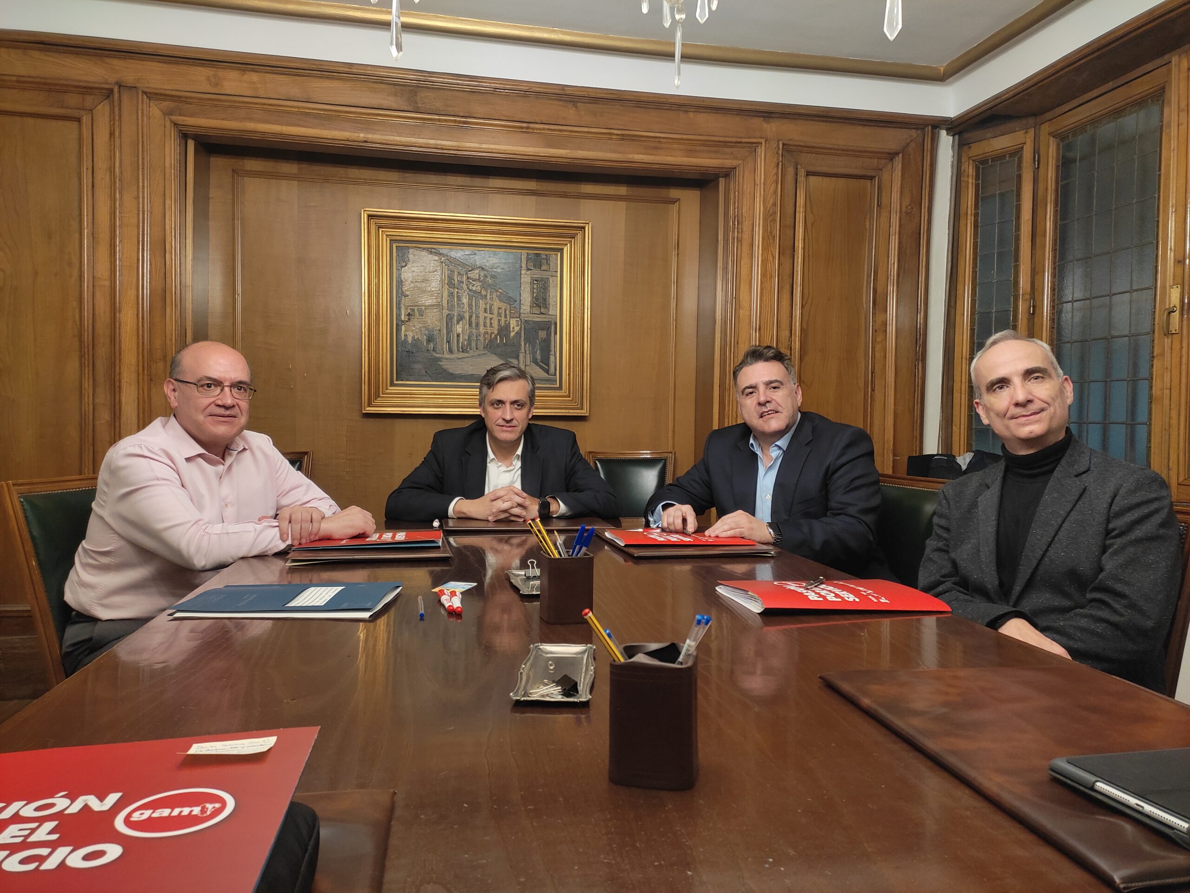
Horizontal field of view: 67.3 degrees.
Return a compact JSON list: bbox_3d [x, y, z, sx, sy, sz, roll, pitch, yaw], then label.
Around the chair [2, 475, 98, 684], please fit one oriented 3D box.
[{"bbox_3d":[-1.016,0.542,2.173,0.570,0.920,0.460,2,2,17],"label":"chair"}]

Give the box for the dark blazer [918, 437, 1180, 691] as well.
[{"bbox_3d":[0.849,0.273,1.726,0.560,0.590,0.480,3,3,44],"label":"dark blazer"}]

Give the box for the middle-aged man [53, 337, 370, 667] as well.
[{"bbox_3d":[-0.783,0.377,2.009,0.740,1.223,0.600,2,2,23],"label":"middle-aged man"}]

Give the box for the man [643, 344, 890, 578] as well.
[{"bbox_3d":[0.407,0.369,2.333,0.620,1.258,0.760,3,3,42],"label":"man"}]

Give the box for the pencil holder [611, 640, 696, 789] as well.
[{"bbox_3d":[0.051,0.232,0.776,0.070,0.103,0.070,1,2,13],"label":"pencil holder"}]

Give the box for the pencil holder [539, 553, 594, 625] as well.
[{"bbox_3d":[-0.043,0.212,1.360,0.070,0.100,0.070,2,2,16],"label":"pencil holder"}]

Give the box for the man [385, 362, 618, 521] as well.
[{"bbox_3d":[-0.274,0.360,2.715,0.650,1.228,0.700,1,2,-9],"label":"man"}]

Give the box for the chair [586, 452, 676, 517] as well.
[{"bbox_3d":[0.183,0.496,3.334,0.450,0.930,0.540,1,2,-12],"label":"chair"}]

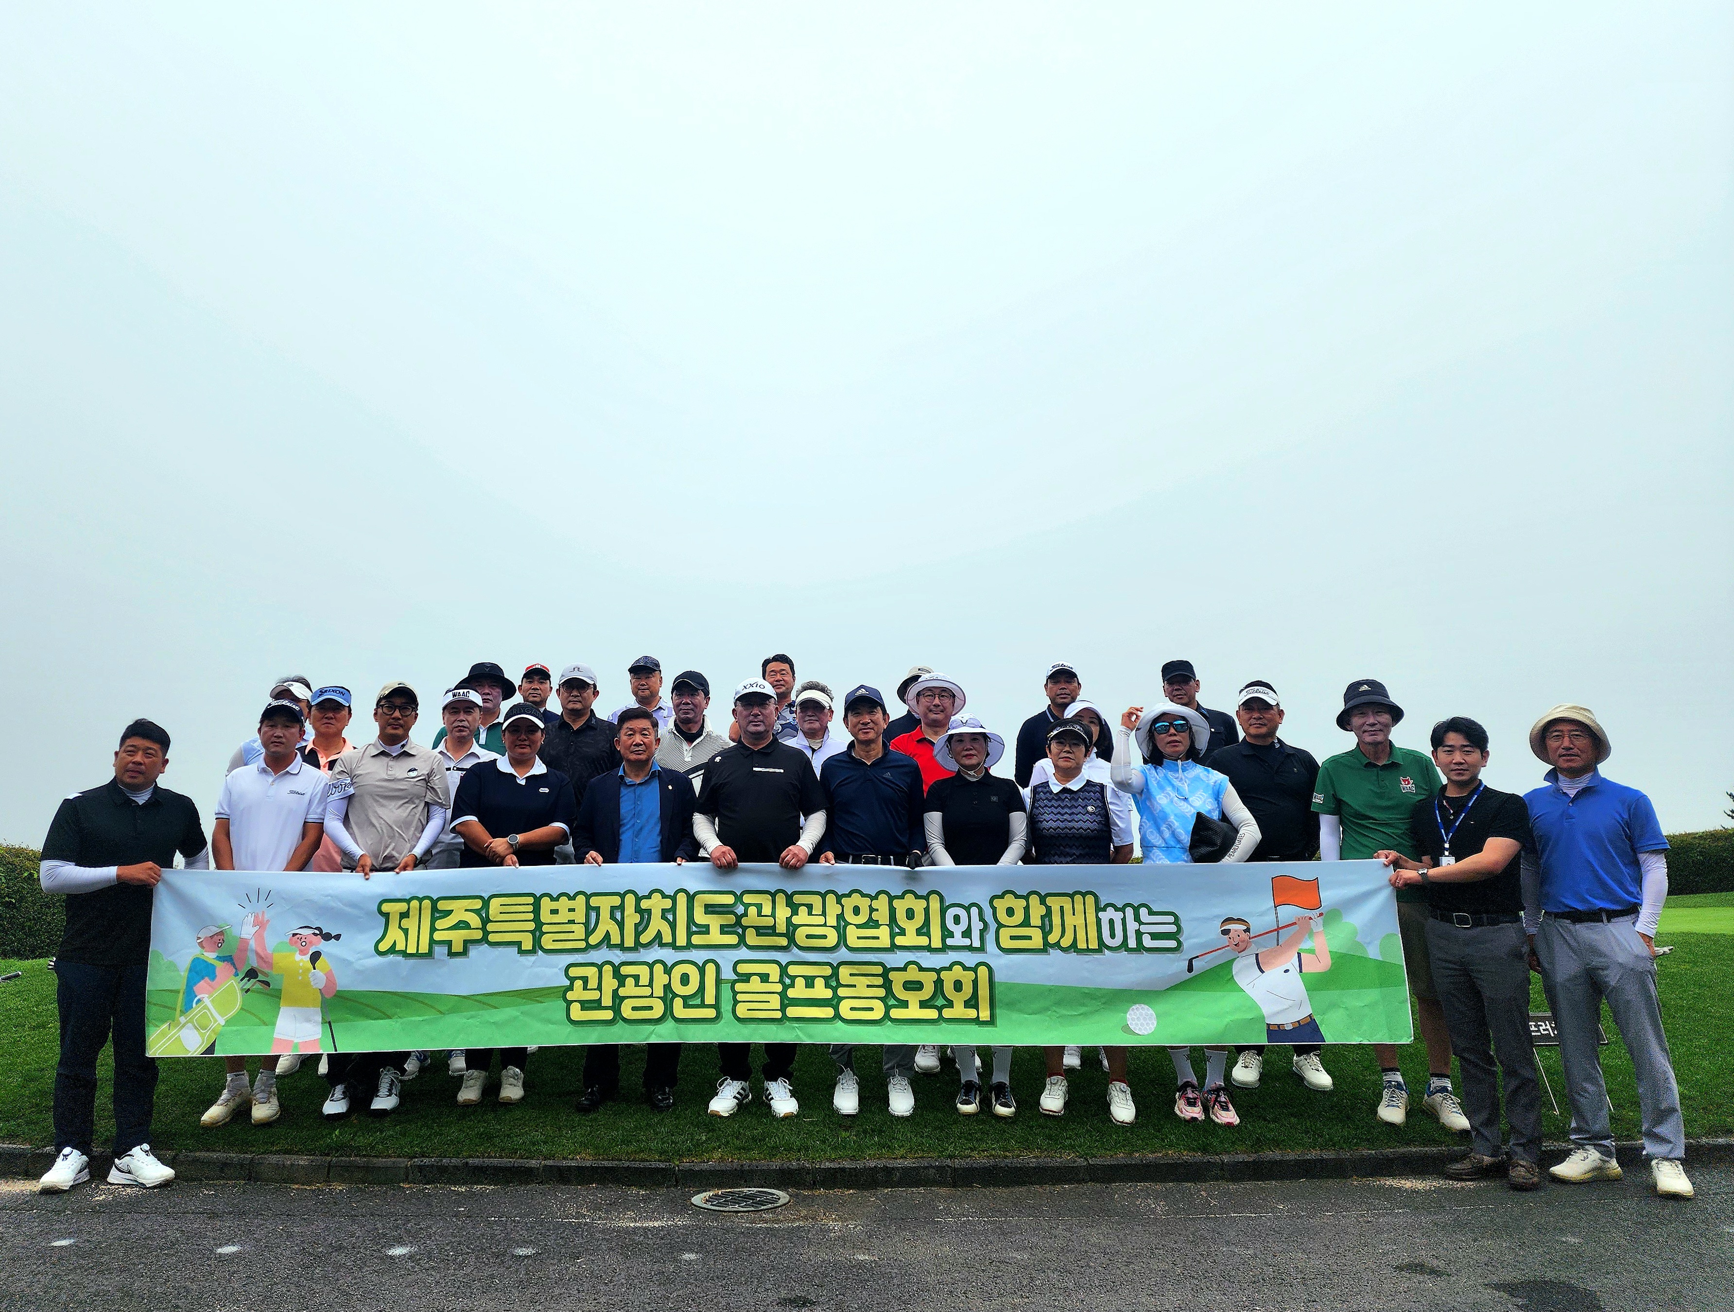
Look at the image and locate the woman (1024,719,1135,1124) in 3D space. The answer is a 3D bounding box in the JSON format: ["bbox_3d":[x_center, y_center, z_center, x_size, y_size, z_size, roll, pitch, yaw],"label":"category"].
[{"bbox_3d":[0.886,1.072,4.832,0.470,1.620,0.360,-2,-10,12],"label":"woman"}]

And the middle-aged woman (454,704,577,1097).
[{"bbox_3d":[-1.509,1.026,4.924,0.500,1.660,0.380,2,-10,-12],"label":"middle-aged woman"}]

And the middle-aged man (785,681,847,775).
[{"bbox_3d":[-0.257,0.994,5.697,0.540,1.757,0.320,0,-11,0],"label":"middle-aged man"}]

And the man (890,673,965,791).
[{"bbox_3d":[0.316,0.962,5.390,0.560,1.798,0.340,-1,-11,3],"label":"man"}]

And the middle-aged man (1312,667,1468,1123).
[{"bbox_3d":[2.197,0.995,4.944,0.570,1.818,0.360,-2,-11,9],"label":"middle-aged man"}]

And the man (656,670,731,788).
[{"bbox_3d":[-0.826,0.948,5.317,0.520,1.780,0.360,-1,-10,2],"label":"man"}]

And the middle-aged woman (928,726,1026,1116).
[{"bbox_3d":[0.465,1.062,4.862,0.430,1.620,0.360,-1,-10,5],"label":"middle-aged woman"}]

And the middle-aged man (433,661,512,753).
[{"bbox_3d":[-2.059,0.927,6.096,0.580,1.818,0.340,0,-11,-5],"label":"middle-aged man"}]

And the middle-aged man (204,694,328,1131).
[{"bbox_3d":[-2.518,1.045,4.854,0.480,1.740,0.360,3,-10,-18],"label":"middle-aged man"}]

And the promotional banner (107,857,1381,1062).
[{"bbox_3d":[-0.340,1.190,4.590,4.950,0.715,0.180,0,-11,0],"label":"promotional banner"}]

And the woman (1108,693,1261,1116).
[{"bbox_3d":[1.322,1.030,4.866,0.590,1.677,0.360,-1,-11,3],"label":"woman"}]

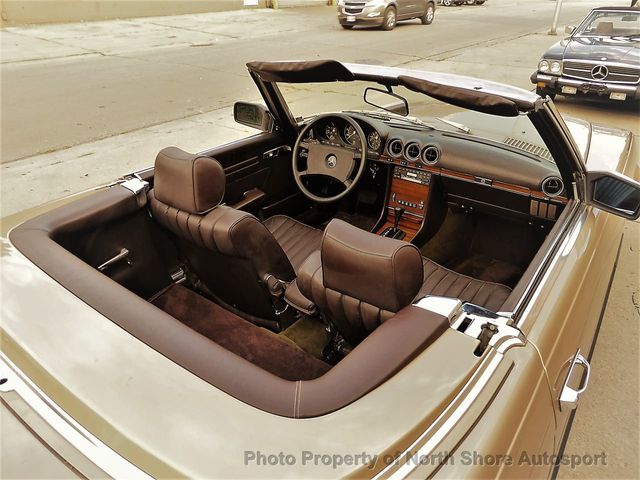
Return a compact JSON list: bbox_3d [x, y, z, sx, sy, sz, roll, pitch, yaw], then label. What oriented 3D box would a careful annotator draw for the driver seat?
[{"bbox_3d":[-0.238,-0.070,1.926,0.510,0.800,0.800,20,35,31],"label":"driver seat"}]

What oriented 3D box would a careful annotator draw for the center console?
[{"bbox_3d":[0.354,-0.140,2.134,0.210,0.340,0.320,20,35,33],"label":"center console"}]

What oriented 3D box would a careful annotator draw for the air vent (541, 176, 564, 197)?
[{"bbox_3d":[0.887,-0.212,1.759,0.083,0.083,0.035,20,30,33],"label":"air vent"}]

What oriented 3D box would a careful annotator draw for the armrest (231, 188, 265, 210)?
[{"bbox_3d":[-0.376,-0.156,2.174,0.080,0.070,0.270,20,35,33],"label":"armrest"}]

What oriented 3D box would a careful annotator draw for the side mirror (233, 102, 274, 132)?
[{"bbox_3d":[-0.329,-0.615,2.274,0.210,0.120,0.120,15,33,24],"label":"side mirror"}]

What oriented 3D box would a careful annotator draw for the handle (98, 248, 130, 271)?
[{"bbox_3d":[-0.753,0.073,1.665,0.040,0.035,0.135,20,35,33],"label":"handle"}]

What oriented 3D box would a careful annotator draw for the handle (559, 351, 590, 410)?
[{"bbox_3d":[0.625,0.343,1.132,0.045,0.045,0.195,20,35,33],"label":"handle"}]

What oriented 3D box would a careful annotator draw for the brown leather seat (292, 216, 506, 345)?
[{"bbox_3d":[0.332,0.166,1.563,0.510,0.790,0.820,20,35,31],"label":"brown leather seat"}]

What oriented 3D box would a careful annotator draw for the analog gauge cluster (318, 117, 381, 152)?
[{"bbox_3d":[0.146,-0.516,2.290,0.360,0.140,0.065,20,27,33],"label":"analog gauge cluster"}]

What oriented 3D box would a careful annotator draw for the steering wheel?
[{"bbox_3d":[0.051,-0.391,2.204,0.405,0.405,0.100,20,13,31],"label":"steering wheel"}]

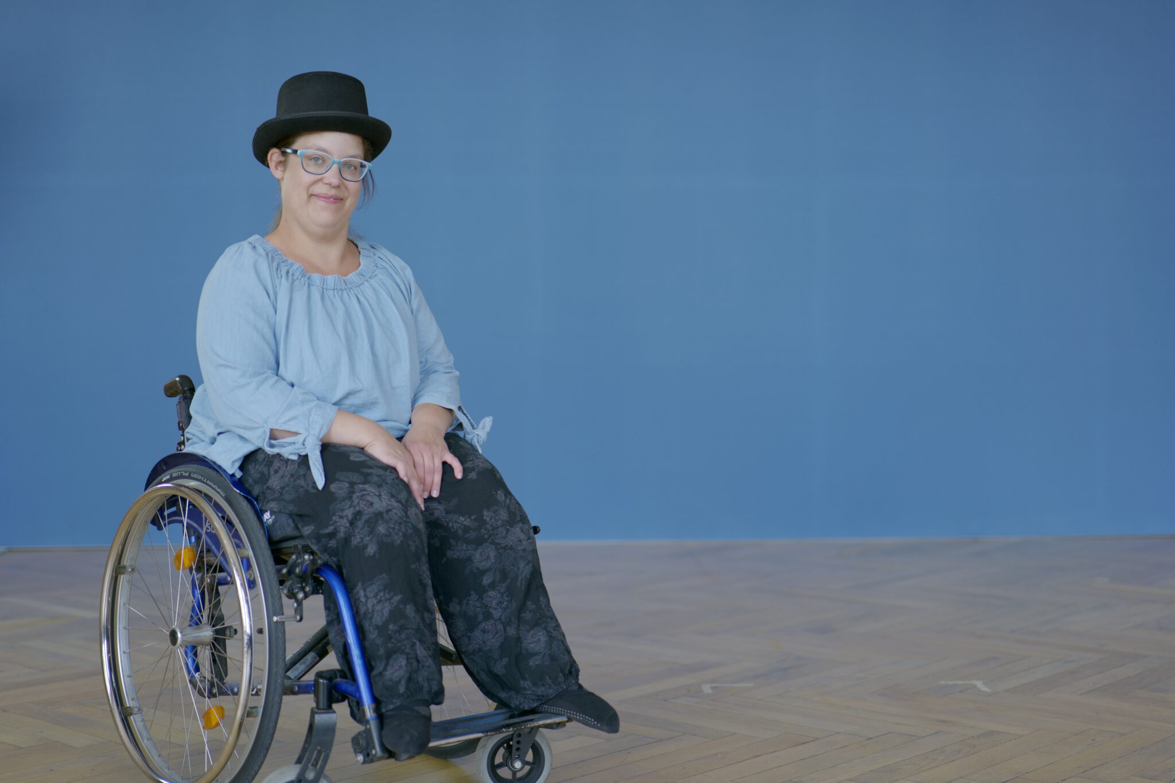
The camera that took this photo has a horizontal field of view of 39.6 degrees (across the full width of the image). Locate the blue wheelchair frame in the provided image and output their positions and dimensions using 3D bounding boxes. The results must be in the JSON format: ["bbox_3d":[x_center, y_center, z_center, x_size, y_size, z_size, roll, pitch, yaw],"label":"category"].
[{"bbox_3d":[-0.418,0.380,3.010,0.600,0.710,0.790,1,-1,-43],"label":"blue wheelchair frame"}]

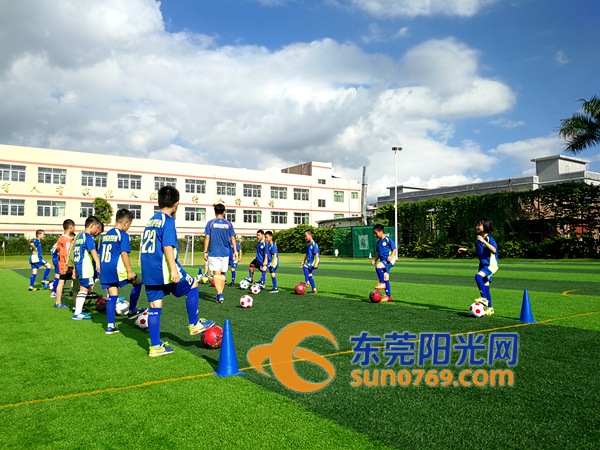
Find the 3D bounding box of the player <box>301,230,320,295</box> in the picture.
[{"bbox_3d":[0.216,0.765,9.650,0.440,1.300,0.380,1,-4,-28],"label":"player"}]

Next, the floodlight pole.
[{"bbox_3d":[8.818,-1.916,42.500,0.500,10.200,1.000,2,-4,-31],"label":"floodlight pole"}]

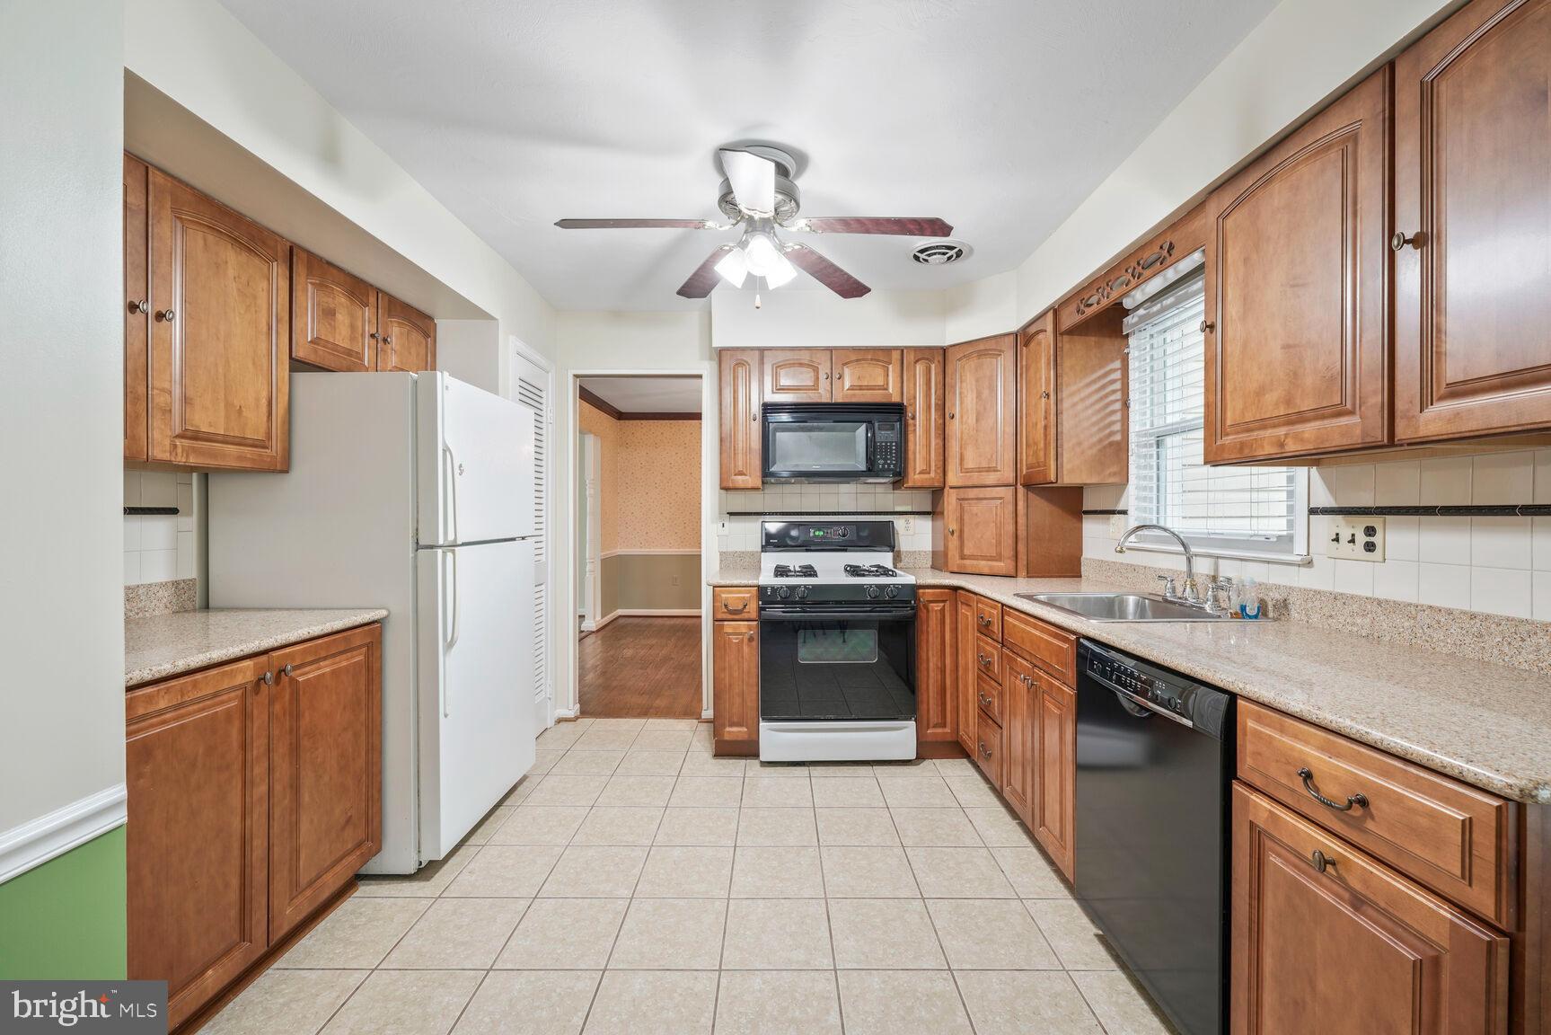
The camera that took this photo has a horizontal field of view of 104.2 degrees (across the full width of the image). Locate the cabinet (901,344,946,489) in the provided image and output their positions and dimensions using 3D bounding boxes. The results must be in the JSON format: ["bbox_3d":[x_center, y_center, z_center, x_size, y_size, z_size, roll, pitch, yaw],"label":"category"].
[{"bbox_3d":[0.804,-0.538,3.430,0.240,0.760,0.330,0,0,0],"label":"cabinet"}]

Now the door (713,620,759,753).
[{"bbox_3d":[-0.191,0.822,3.010,0.222,0.620,0.030,0,0,0],"label":"door"}]

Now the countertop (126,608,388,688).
[{"bbox_3d":[-1.615,0.332,1.579,0.630,0.037,0.925,0,0,0],"label":"countertop"}]

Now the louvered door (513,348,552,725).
[{"bbox_3d":[-1.318,0.192,3.275,0.035,2.035,0.480,0,0,0],"label":"louvered door"}]

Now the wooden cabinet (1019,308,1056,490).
[{"bbox_3d":[1.380,-0.534,2.801,0.345,0.757,0.325,0,0,0],"label":"wooden cabinet"}]

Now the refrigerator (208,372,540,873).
[{"bbox_3d":[-1.513,0.367,2.469,0.820,1.717,0.825,0,0,0],"label":"refrigerator"}]

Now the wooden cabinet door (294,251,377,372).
[{"bbox_3d":[-1.580,-0.700,2.180,0.030,0.370,0.420,0,0,0],"label":"wooden cabinet door"}]

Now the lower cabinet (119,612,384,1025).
[{"bbox_3d":[-1.625,0.790,1.574,0.610,0.880,0.910,0,0,0],"label":"lower cabinet"}]

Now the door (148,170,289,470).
[{"bbox_3d":[-1.612,-0.522,1.770,0.024,0.748,0.444,0,0,0],"label":"door"}]

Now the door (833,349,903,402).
[{"bbox_3d":[0.496,-0.757,3.250,0.370,0.287,0.030,0,0,0],"label":"door"}]

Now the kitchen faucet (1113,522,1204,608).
[{"bbox_3d":[1.319,0.165,2.077,0.294,0.277,0.260,0,0,0],"label":"kitchen faucet"}]

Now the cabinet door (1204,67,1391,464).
[{"bbox_3d":[1.200,-0.510,1.425,0.030,0.737,0.505,0,0,0],"label":"cabinet door"}]

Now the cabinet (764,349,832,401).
[{"bbox_3d":[0.119,-0.766,3.431,0.377,0.303,0.330,0,0,0],"label":"cabinet"}]

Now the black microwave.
[{"bbox_3d":[0.309,-0.412,3.405,0.757,0.404,0.385,0,0,0],"label":"black microwave"}]

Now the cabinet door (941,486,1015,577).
[{"bbox_3d":[1.062,0.072,3.104,0.024,0.435,0.363,0,1,-45],"label":"cabinet door"}]

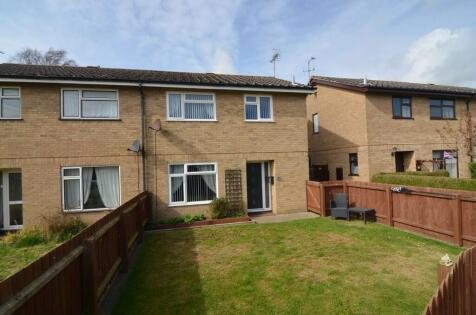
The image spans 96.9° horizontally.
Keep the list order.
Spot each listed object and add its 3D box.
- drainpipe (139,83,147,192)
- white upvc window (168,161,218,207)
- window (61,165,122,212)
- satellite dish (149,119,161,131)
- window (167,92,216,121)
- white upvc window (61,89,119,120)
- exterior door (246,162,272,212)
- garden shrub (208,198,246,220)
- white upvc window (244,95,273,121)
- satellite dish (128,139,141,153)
[{"bbox_3d":[-3.340,-0.208,7.460,0.100,4.795,0.130,-2,0,-12],"label":"drainpipe"},{"bbox_3d":[-1.653,1.004,7.910,1.773,1.549,0.100,-2,0,-12],"label":"white upvc window"},{"bbox_3d":[-4.974,1.069,7.223,1.739,1.480,0.100,-2,0,-12],"label":"window"},{"bbox_3d":[-2.881,-1.135,7.329,0.450,0.460,0.360,-2,0,43],"label":"satellite dish"},{"bbox_3d":[-1.718,-1.881,7.923,1.764,1.038,0.100,-2,0,-12],"label":"window"},{"bbox_3d":[-5.043,-1.812,7.235,1.723,1.020,0.100,-2,0,-12],"label":"white upvc window"},{"bbox_3d":[0.871,1.222,8.798,1.022,2.050,0.100,-2,0,-12],"label":"exterior door"},{"bbox_3d":[-0.420,1.862,7.708,1.200,0.700,0.680,-2,0,-12],"label":"garden shrub"},{"bbox_3d":[0.851,-1.944,8.455,1.122,1.038,0.100,-2,0,-12],"label":"white upvc window"},{"bbox_3d":[-3.515,-0.392,7.191,0.450,0.460,0.360,-2,0,43],"label":"satellite dish"}]

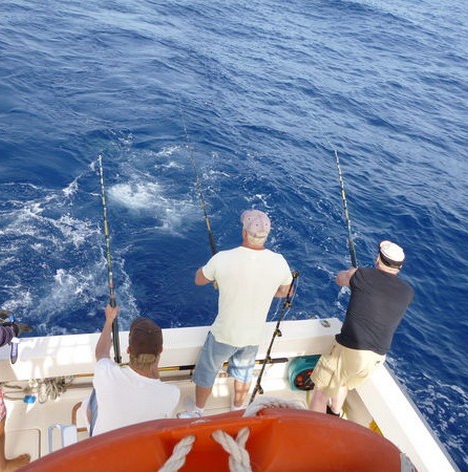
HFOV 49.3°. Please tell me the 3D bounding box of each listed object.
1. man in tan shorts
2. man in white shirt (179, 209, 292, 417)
[{"bbox_3d":[0.890,0.752,3.830,0.620,1.680,0.600,-5,31,-24],"label":"man in tan shorts"},{"bbox_3d":[-0.003,0.593,3.617,0.650,1.760,0.520,5,28,-7],"label":"man in white shirt"}]

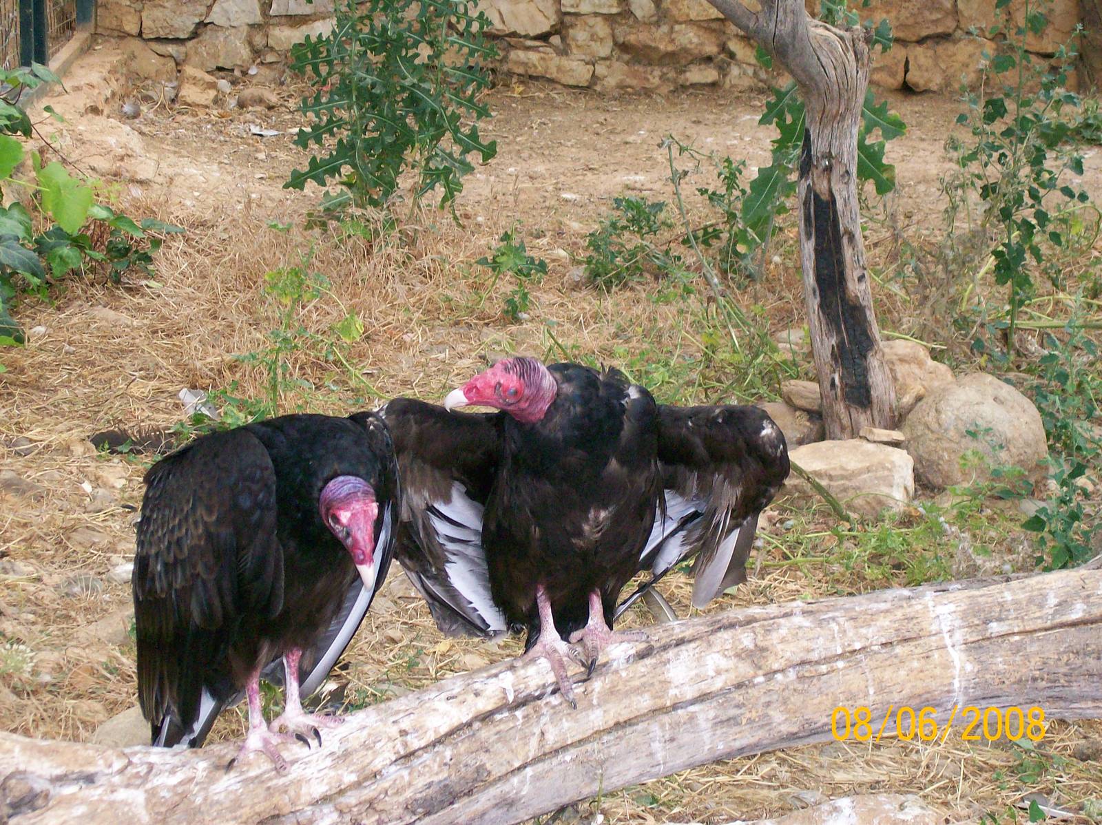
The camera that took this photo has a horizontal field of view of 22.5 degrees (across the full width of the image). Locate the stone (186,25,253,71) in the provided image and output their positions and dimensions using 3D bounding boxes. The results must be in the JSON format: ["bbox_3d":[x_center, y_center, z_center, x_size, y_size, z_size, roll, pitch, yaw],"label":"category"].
[{"bbox_3d":[-0.967,-1.093,8.168,0.200,0.150,0.170,1,17,0],"label":"stone"}]

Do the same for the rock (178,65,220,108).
[{"bbox_3d":[-0.981,-0.940,7.807,0.120,0.130,0.120,1,17,0],"label":"rock"}]

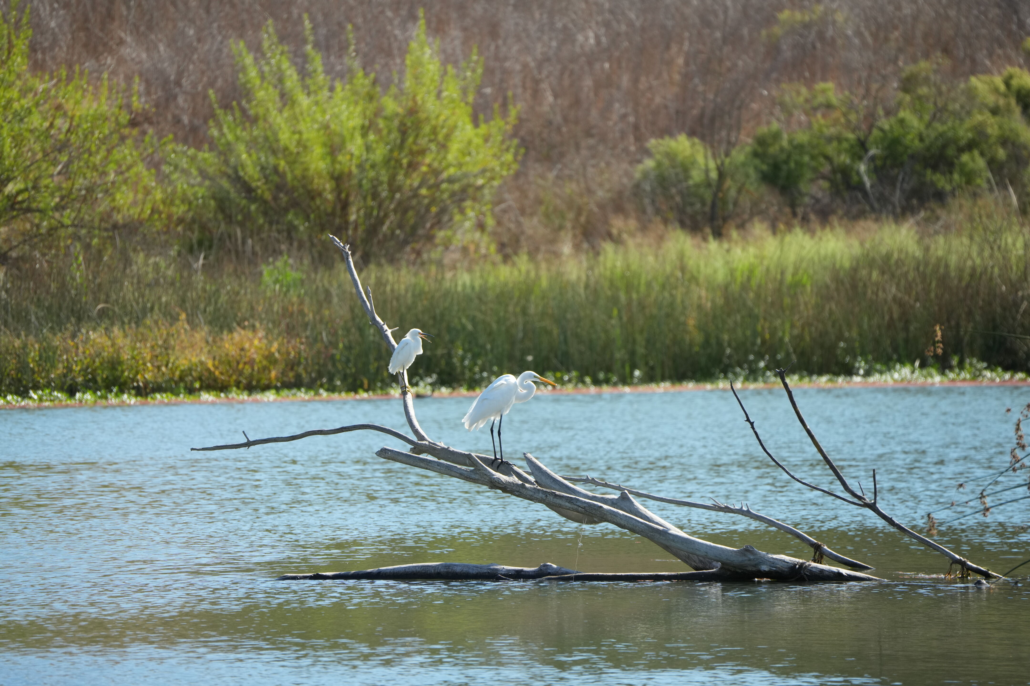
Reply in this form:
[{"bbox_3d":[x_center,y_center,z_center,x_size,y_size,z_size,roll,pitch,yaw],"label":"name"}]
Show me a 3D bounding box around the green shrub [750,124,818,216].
[{"bbox_3d":[2.799,-1.800,119.000,0.720,0.970,0.700,0,1,0],"label":"green shrub"}]

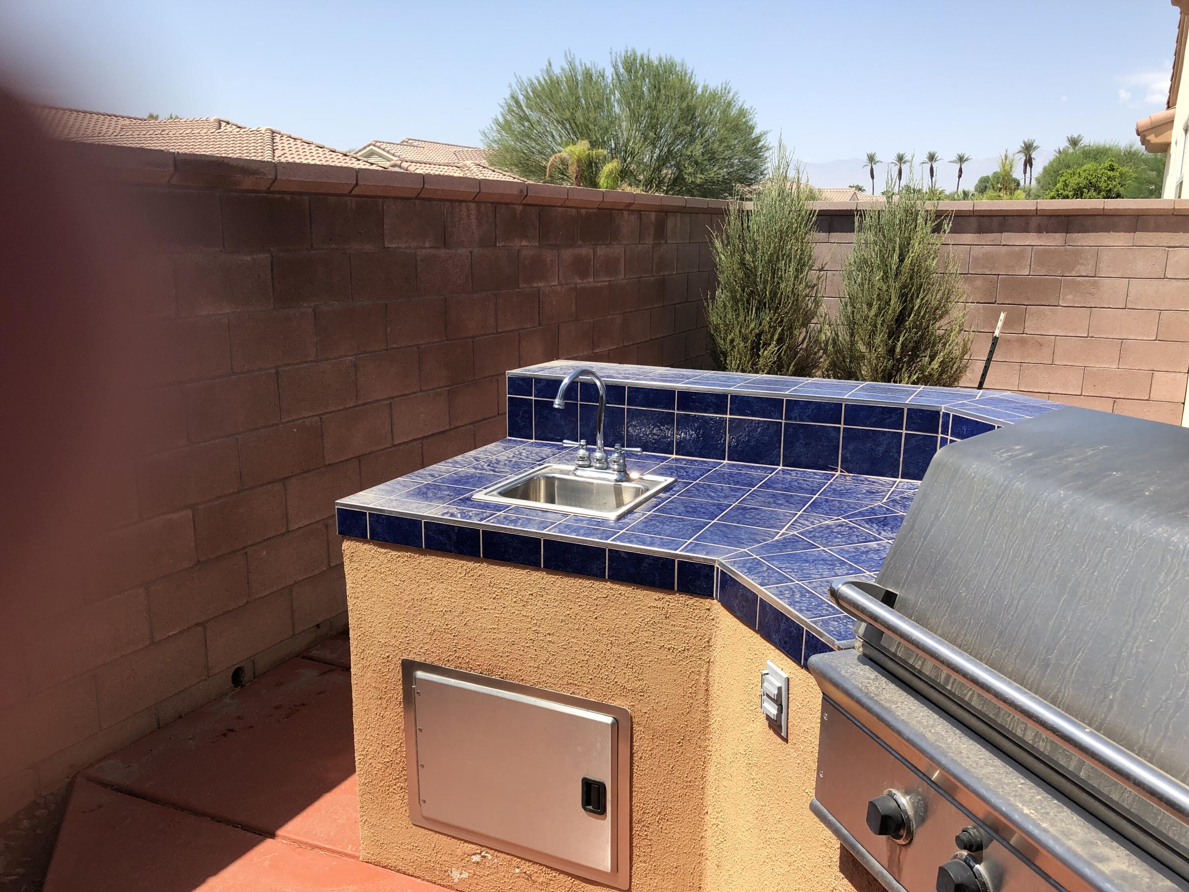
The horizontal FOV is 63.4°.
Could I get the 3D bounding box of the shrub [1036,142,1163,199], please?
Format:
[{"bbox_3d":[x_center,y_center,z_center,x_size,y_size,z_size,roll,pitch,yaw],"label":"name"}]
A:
[{"bbox_3d":[16.864,-7.704,32.028,4.773,4.536,4.773,7,14,26],"label":"shrub"}]

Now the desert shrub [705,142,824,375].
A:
[{"bbox_3d":[1.117,-0.908,6.369,0.775,2.139,0.775,7,14,27],"label":"desert shrub"}]

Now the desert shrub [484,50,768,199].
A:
[{"bbox_3d":[0.693,-5.839,21.229,6.172,5.344,5.864,1,12,2],"label":"desert shrub"}]

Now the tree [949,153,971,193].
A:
[{"bbox_3d":[60.155,-40.820,159.293,3.585,14.823,3.585,5,13,20],"label":"tree"}]

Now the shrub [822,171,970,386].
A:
[{"bbox_3d":[1.879,-0.722,6.058,0.885,1.919,0.885,7,14,27],"label":"shrub"}]

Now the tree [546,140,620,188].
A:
[{"bbox_3d":[-0.217,-3.911,17.569,1.385,3.149,1.385,0,12,-1],"label":"tree"}]

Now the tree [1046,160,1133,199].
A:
[{"bbox_3d":[10.668,-4.593,21.002,2.190,3.141,2.190,6,14,26],"label":"tree"}]

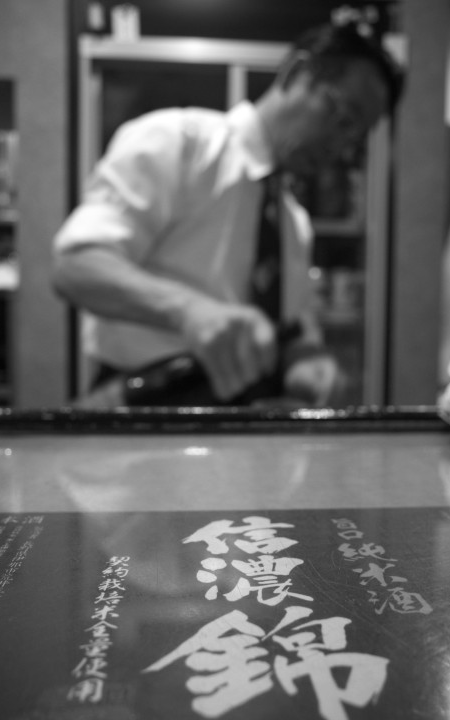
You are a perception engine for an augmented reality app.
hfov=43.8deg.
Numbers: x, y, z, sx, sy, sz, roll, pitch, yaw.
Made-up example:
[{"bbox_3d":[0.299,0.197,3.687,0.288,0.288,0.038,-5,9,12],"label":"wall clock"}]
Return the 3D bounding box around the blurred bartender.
[{"bbox_3d":[0.000,0.200,1.070,0.580,1.530,0.550,-2,3,-38],"label":"blurred bartender"}]

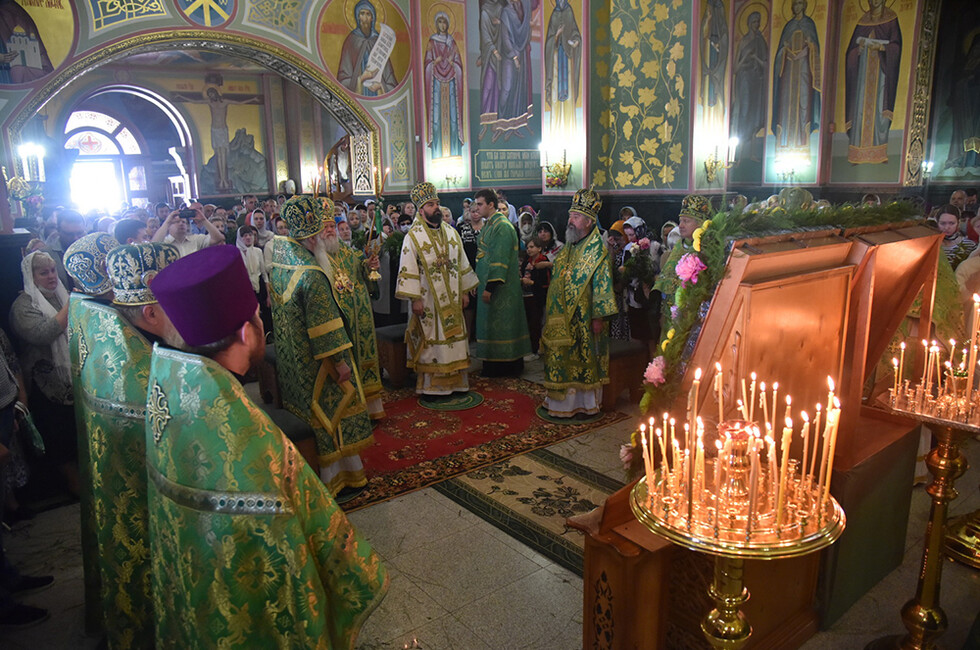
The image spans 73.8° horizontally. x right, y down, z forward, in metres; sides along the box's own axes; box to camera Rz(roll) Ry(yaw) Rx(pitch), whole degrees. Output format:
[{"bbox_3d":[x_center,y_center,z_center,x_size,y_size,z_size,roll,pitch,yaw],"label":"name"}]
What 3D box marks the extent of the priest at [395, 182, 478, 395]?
[{"bbox_3d":[-0.499,-0.316,6.046,0.770,1.955,0.470,-9,14,-34],"label":"priest"}]

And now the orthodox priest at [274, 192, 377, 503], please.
[{"bbox_3d":[-1.084,0.149,4.071,0.540,1.861,0.660,-10,14,-35],"label":"orthodox priest"}]

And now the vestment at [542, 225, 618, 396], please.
[{"bbox_3d":[0.722,-0.115,5.339,0.500,1.360,0.690,-10,14,-36],"label":"vestment"}]

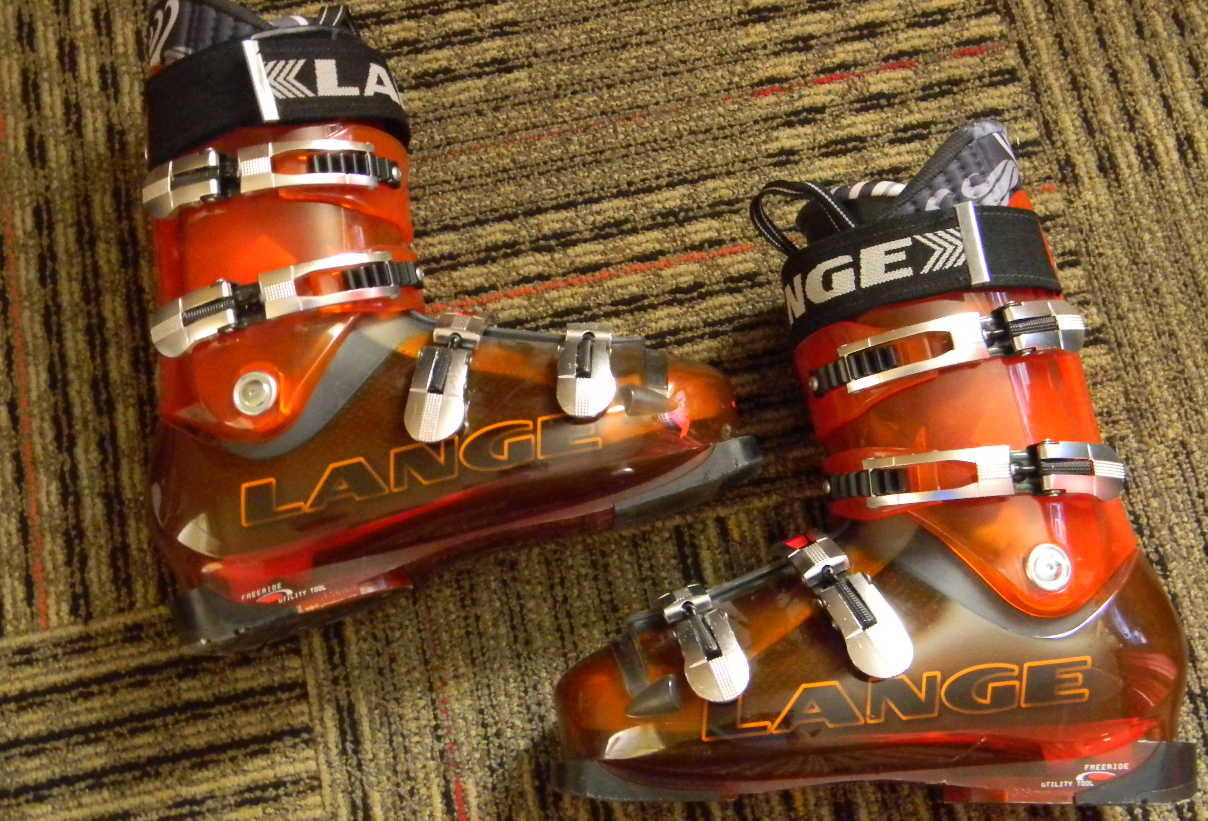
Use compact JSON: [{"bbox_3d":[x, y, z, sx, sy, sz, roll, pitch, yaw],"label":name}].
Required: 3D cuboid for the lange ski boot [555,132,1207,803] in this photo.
[{"bbox_3d":[0.135,0.019,0.763,0.322,0.128,0.366,0,75,0],"label":"lange ski boot"}]

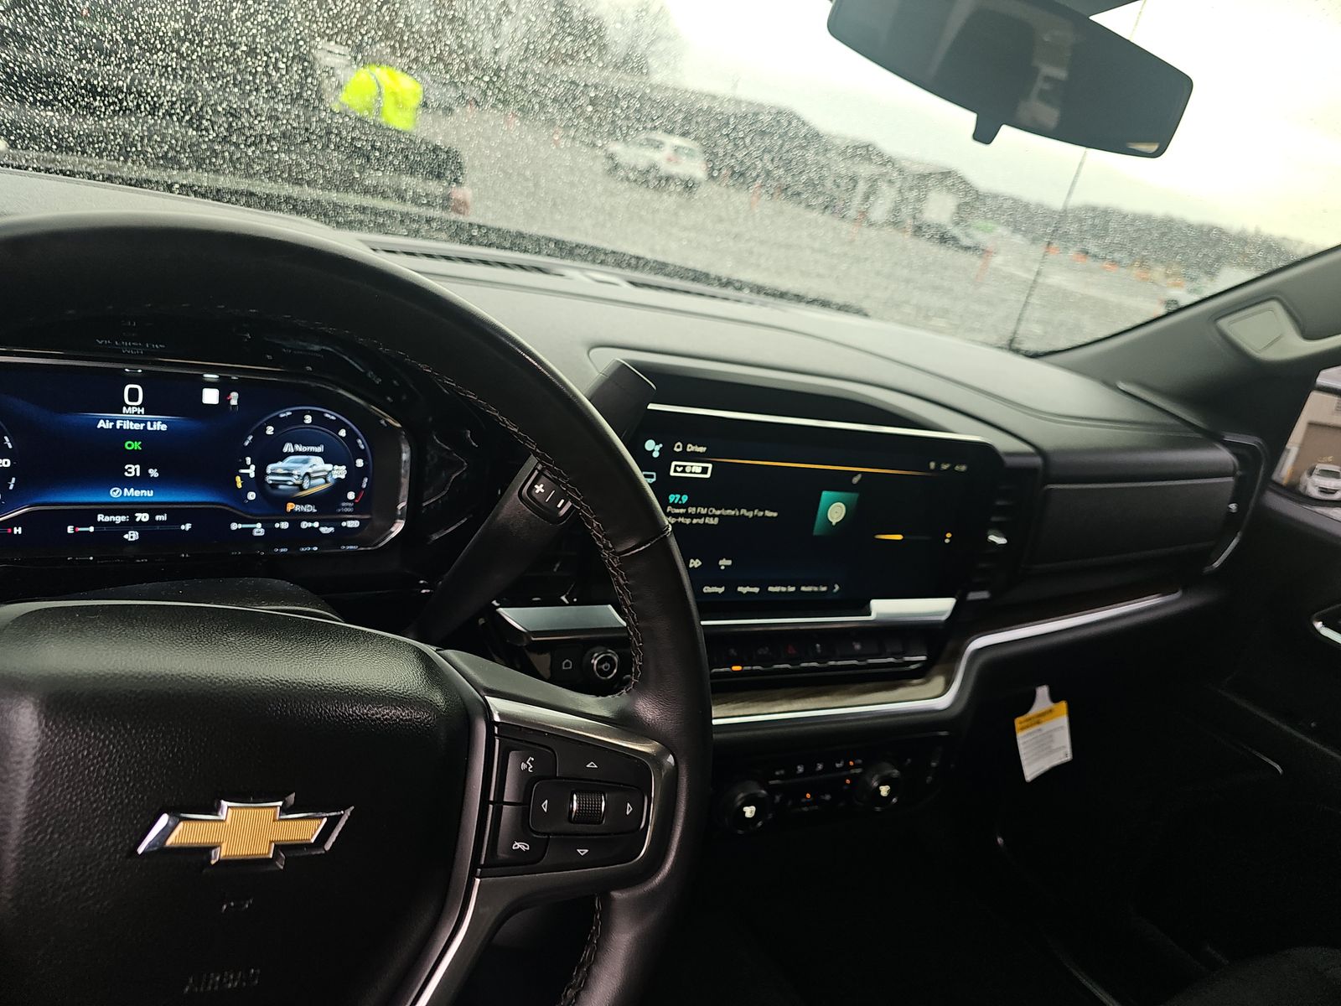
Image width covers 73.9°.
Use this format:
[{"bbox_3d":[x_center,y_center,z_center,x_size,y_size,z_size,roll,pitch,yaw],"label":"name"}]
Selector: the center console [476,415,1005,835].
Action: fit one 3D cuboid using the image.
[{"bbox_3d":[0.064,0.084,0.657,0.390,0.313,0.120,2,15,-29],"label":"center console"}]

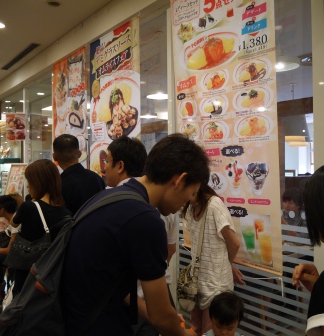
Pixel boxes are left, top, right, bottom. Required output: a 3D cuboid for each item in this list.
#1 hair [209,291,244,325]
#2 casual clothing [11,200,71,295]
[{"bbox_3d":[0.281,0.605,1.590,0.158,0.150,0.170,2,12,11],"label":"hair"},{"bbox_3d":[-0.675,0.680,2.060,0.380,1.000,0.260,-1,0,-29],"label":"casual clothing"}]

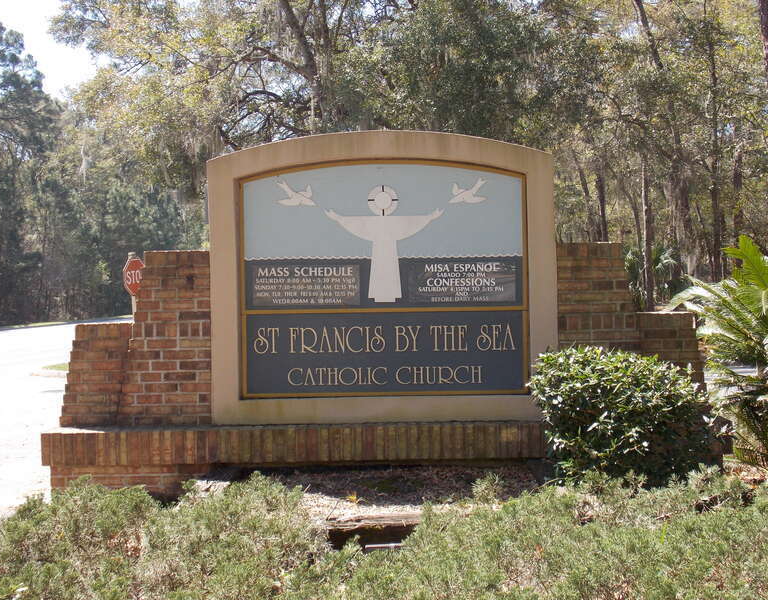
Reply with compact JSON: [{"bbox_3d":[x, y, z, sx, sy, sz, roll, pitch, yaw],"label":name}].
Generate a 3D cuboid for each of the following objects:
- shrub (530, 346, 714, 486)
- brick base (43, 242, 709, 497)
[{"bbox_3d":[1.300,0.650,5.820,0.960,0.790,0.820,-1,0,3],"label":"shrub"},{"bbox_3d":[0.010,0.400,6.820,4.120,1.500,0.950,-1,0,3],"label":"brick base"}]

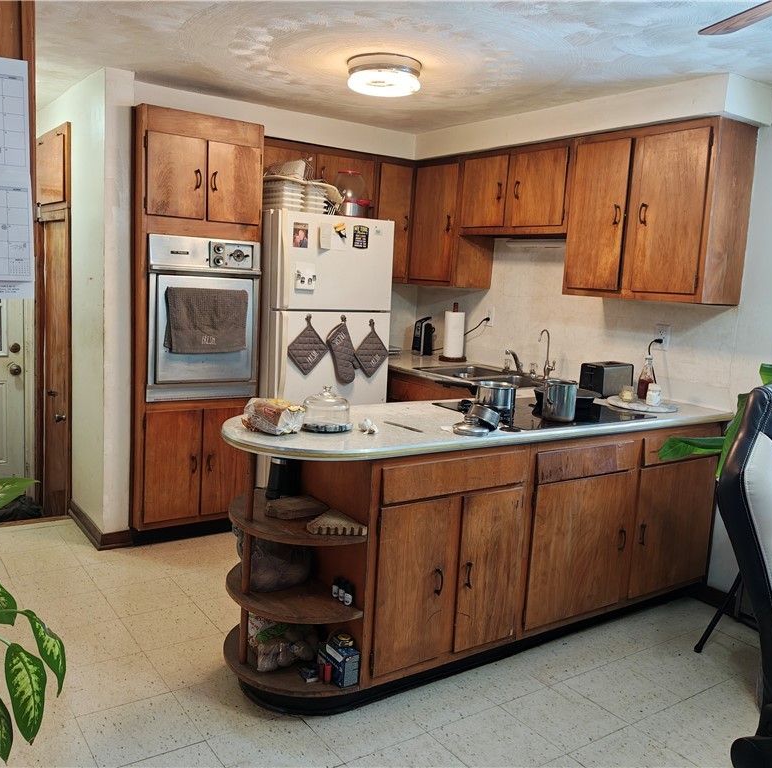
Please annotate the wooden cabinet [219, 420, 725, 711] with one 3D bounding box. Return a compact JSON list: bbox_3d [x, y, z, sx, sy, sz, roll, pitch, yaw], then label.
[{"bbox_3d":[0.426,0.571,3.014,2.250,0.885,0.655,-3,10,-35],"label":"wooden cabinet"}]

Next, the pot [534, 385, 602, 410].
[{"bbox_3d":[0.787,0.064,3.215,0.290,0.055,0.290,3,8,0],"label":"pot"}]

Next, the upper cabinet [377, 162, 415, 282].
[{"bbox_3d":[-0.032,-1.022,4.704,0.310,0.751,0.295,-2,10,-35],"label":"upper cabinet"}]

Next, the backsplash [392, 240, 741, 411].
[{"bbox_3d":[0.869,-0.426,4.175,0.040,0.776,2.350,-2,10,-35],"label":"backsplash"}]

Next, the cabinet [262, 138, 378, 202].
[{"bbox_3d":[-0.488,-1.219,4.407,0.867,0.358,0.300,-3,10,-35],"label":"cabinet"}]

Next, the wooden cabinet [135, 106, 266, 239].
[{"bbox_3d":[-1.028,-1.036,3.784,0.601,0.578,0.585,-2,10,-35],"label":"wooden cabinet"}]

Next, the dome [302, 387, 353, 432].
[{"bbox_3d":[-0.196,0.078,2.519,0.178,0.145,0.178,3,8,0],"label":"dome"}]

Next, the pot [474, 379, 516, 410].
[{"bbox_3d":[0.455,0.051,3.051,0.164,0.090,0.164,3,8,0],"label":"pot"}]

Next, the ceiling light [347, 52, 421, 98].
[{"bbox_3d":[-0.006,-1.283,3.081,0.312,0.098,0.312,3,8,0],"label":"ceiling light"}]

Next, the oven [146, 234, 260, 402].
[{"bbox_3d":[-1.044,-0.356,3.936,0.593,0.812,0.555,-3,10,-35],"label":"oven"}]

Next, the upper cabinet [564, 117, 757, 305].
[{"bbox_3d":[1.225,-0.768,3.410,0.306,0.751,0.760,-2,10,-35],"label":"upper cabinet"}]

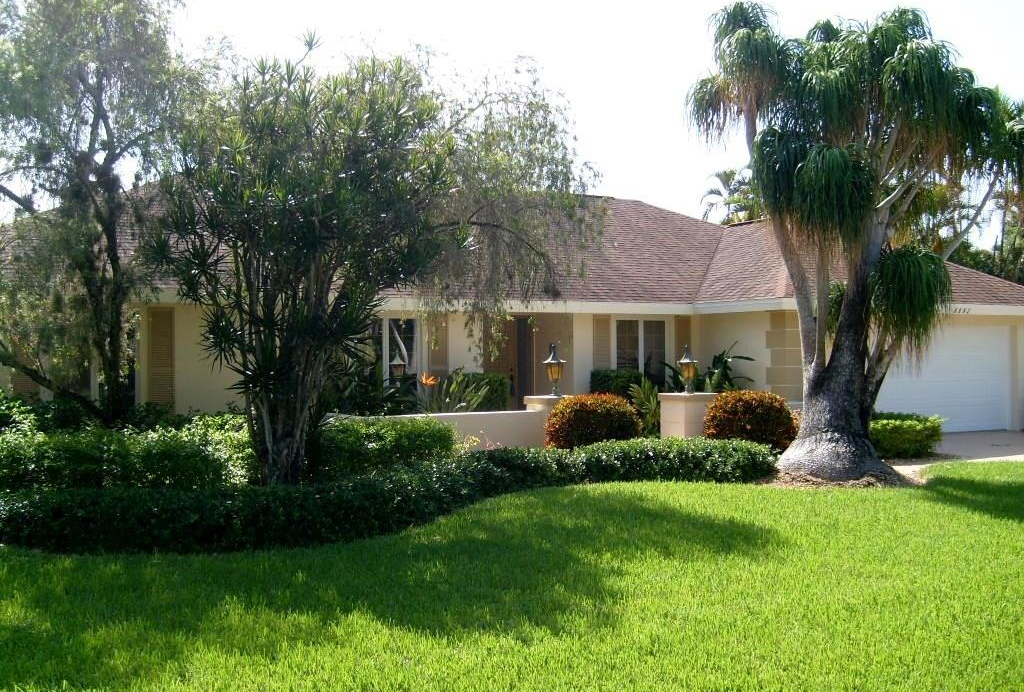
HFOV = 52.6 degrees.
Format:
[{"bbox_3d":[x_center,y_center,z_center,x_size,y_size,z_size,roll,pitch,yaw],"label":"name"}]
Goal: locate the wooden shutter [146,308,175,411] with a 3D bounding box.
[{"bbox_3d":[-5.322,0.220,15.700,0.400,1.620,0.050,0,0,-26],"label":"wooden shutter"}]

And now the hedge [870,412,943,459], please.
[{"bbox_3d":[6.255,1.420,16.500,1.150,0.620,1.000,0,0,-26],"label":"hedge"}]

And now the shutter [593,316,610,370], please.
[{"bbox_3d":[1.772,0.170,20.500,0.410,1.550,0.050,0,0,-26],"label":"shutter"}]

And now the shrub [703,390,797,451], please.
[{"bbox_3d":[3.409,1.090,14.800,1.350,0.930,1.250,0,0,0],"label":"shrub"}]

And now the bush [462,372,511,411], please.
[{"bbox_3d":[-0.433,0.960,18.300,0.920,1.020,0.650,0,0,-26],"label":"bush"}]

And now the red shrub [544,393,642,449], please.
[{"bbox_3d":[1.141,1.100,14.500,1.370,0.920,1.250,0,0,0],"label":"red shrub"}]

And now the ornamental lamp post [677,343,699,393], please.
[{"bbox_3d":[2.608,0.330,15.300,0.340,0.740,0.340,0,0,-26],"label":"ornamental lamp post"}]

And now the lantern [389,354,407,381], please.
[{"bbox_3d":[-1.847,0.339,16.700,0.290,0.440,0.290,0,0,-29],"label":"lantern"}]

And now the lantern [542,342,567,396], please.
[{"bbox_3d":[0.607,0.330,14.800,0.340,0.750,0.340,0,0,-26],"label":"lantern"}]

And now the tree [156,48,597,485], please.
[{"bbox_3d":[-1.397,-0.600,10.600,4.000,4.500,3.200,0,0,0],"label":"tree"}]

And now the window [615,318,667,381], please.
[{"bbox_3d":[2.594,0.150,20.900,1.280,1.450,0.100,0,0,-26],"label":"window"}]

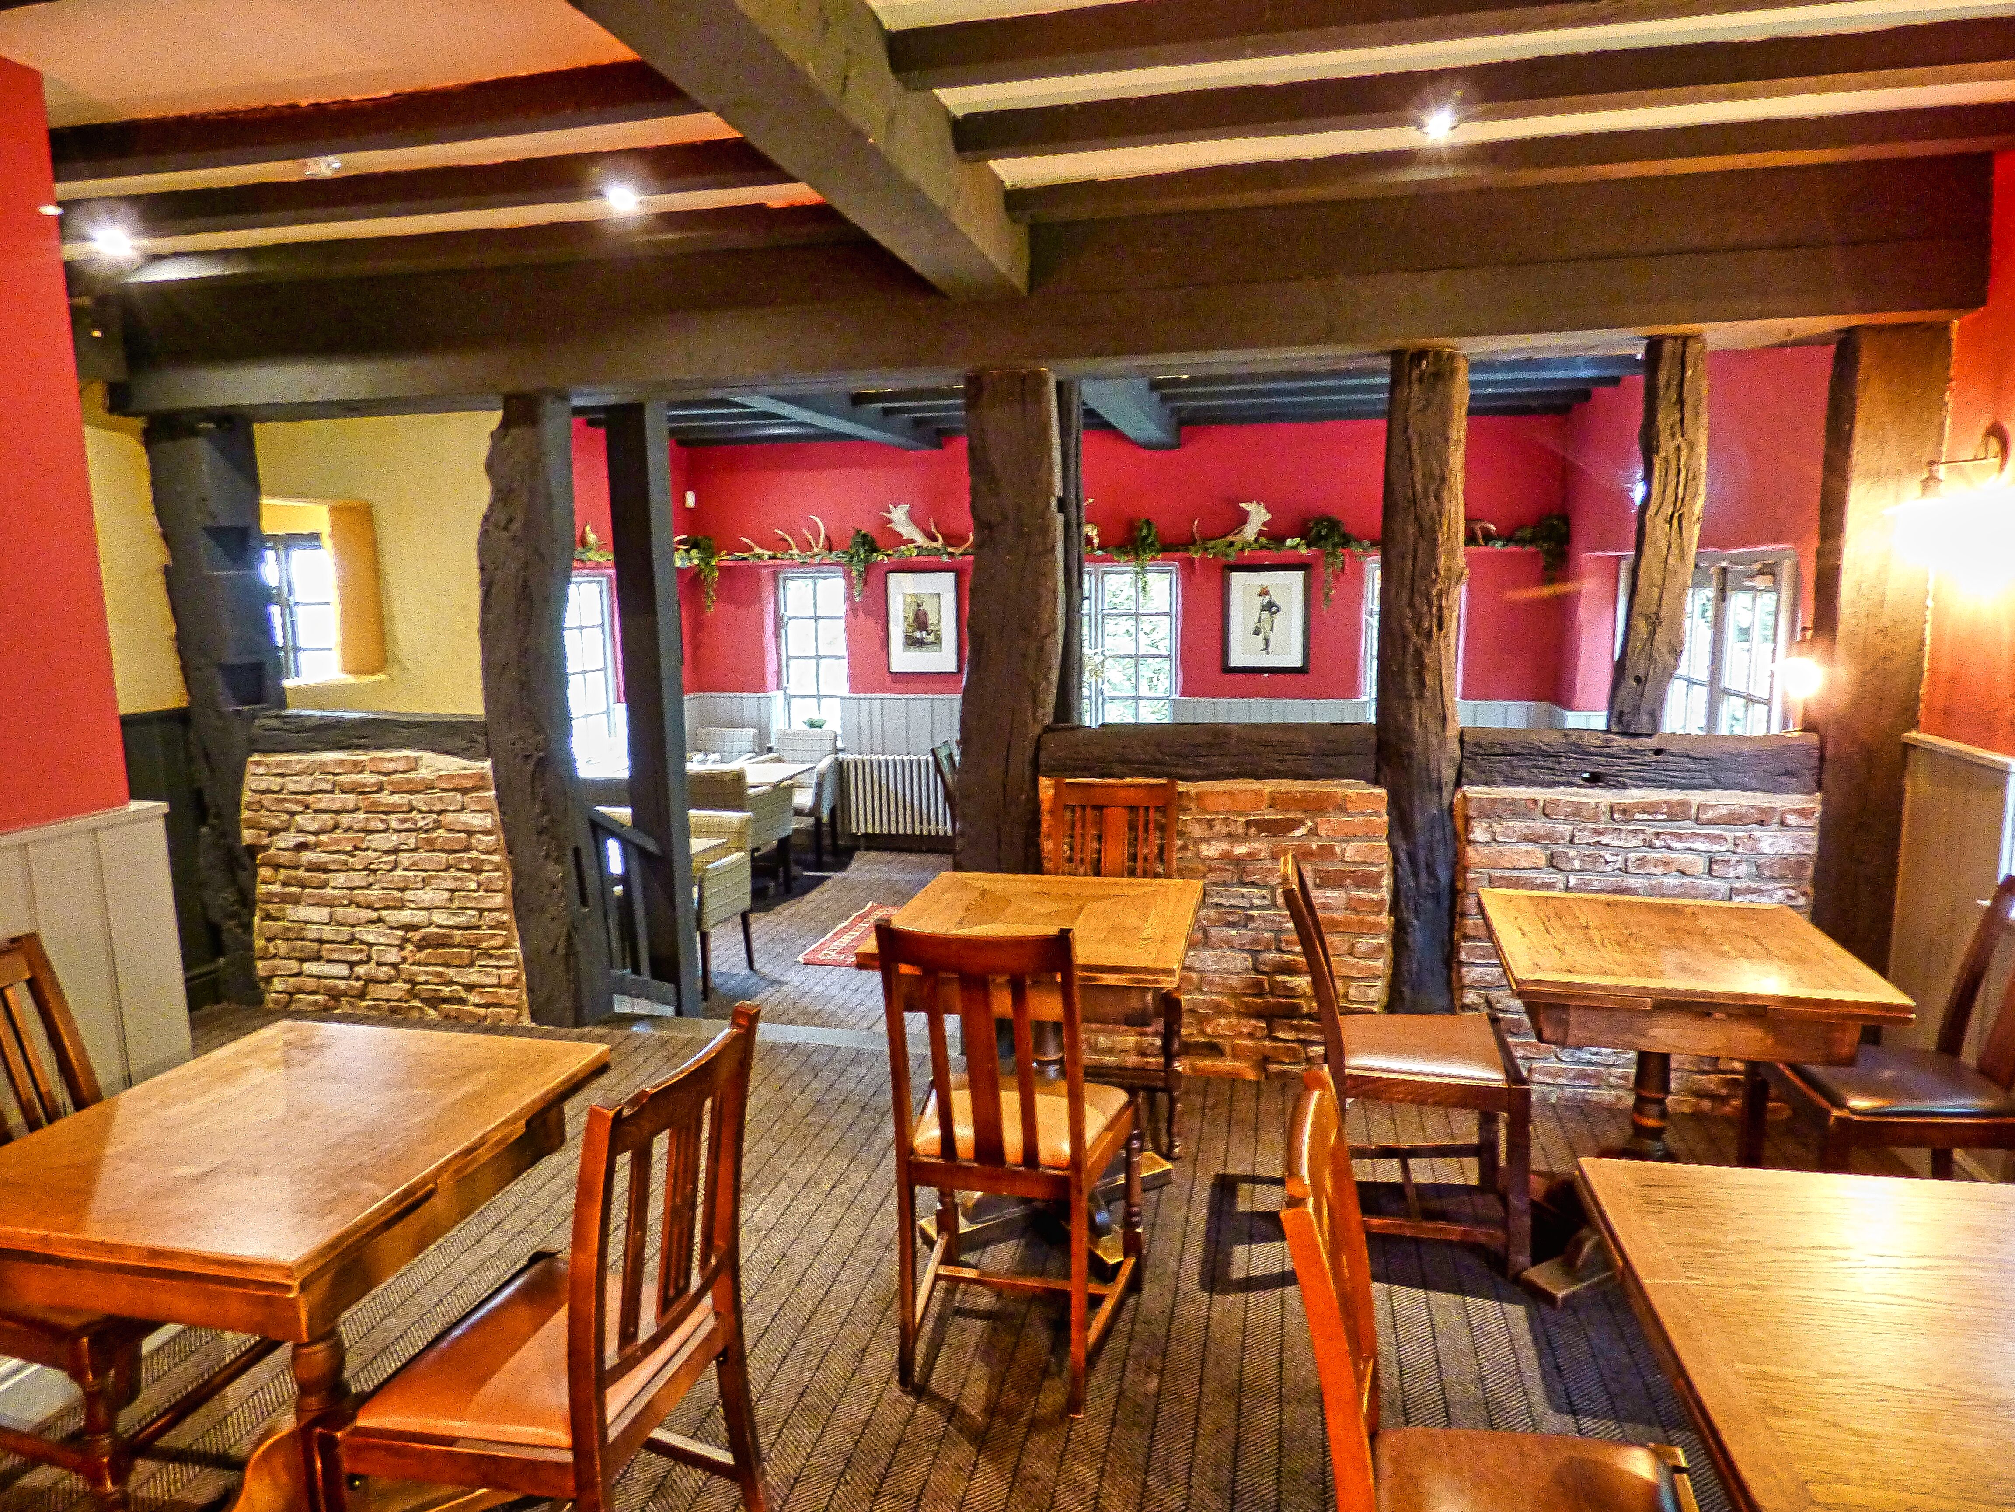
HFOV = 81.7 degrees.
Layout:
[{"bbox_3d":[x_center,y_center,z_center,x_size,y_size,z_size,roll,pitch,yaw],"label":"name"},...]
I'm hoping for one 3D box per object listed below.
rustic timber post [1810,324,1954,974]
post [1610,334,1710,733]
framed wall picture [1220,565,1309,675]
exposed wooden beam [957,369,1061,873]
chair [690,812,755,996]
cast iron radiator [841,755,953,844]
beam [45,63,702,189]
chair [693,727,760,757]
[{"bbox_3d":[2.390,-0.041,3.279,0.227,2.216,0.177,1,9,12],"label":"rustic timber post"},{"bbox_3d":[1.835,-0.618,3.312,0.177,1.084,0.158,1,9,12],"label":"post"},{"bbox_3d":[1.716,-0.908,7.728,0.563,0.717,0.032,1,9,13],"label":"framed wall picture"},{"bbox_3d":[0.009,-0.089,3.763,0.304,2.189,0.208,1,9,12],"label":"exposed wooden beam"},{"bbox_3d":[-1.605,0.732,5.808,0.512,0.837,0.552,2,10,17],"label":"chair"},{"bbox_3d":[-0.732,0.284,8.344,0.867,0.621,0.148,1,9,12],"label":"cast iron radiator"},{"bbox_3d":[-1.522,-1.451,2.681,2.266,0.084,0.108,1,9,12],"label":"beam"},{"bbox_3d":[-2.043,0.309,8.239,0.502,0.906,0.552,1,9,12],"label":"chair"}]

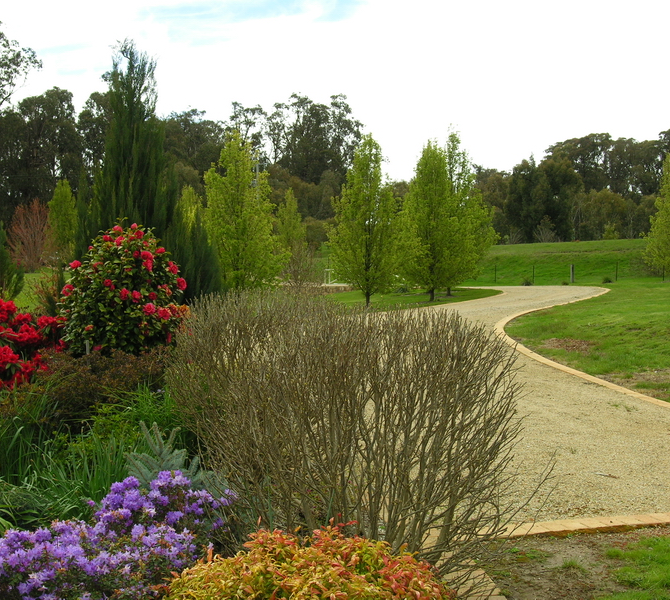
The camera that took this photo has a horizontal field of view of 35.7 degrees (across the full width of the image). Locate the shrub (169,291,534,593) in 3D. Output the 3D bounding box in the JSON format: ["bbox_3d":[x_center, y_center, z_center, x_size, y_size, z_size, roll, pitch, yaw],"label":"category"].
[{"bbox_3d":[0.094,0.769,5.900,2.000,1.450,1.600,0,2,0],"label":"shrub"}]

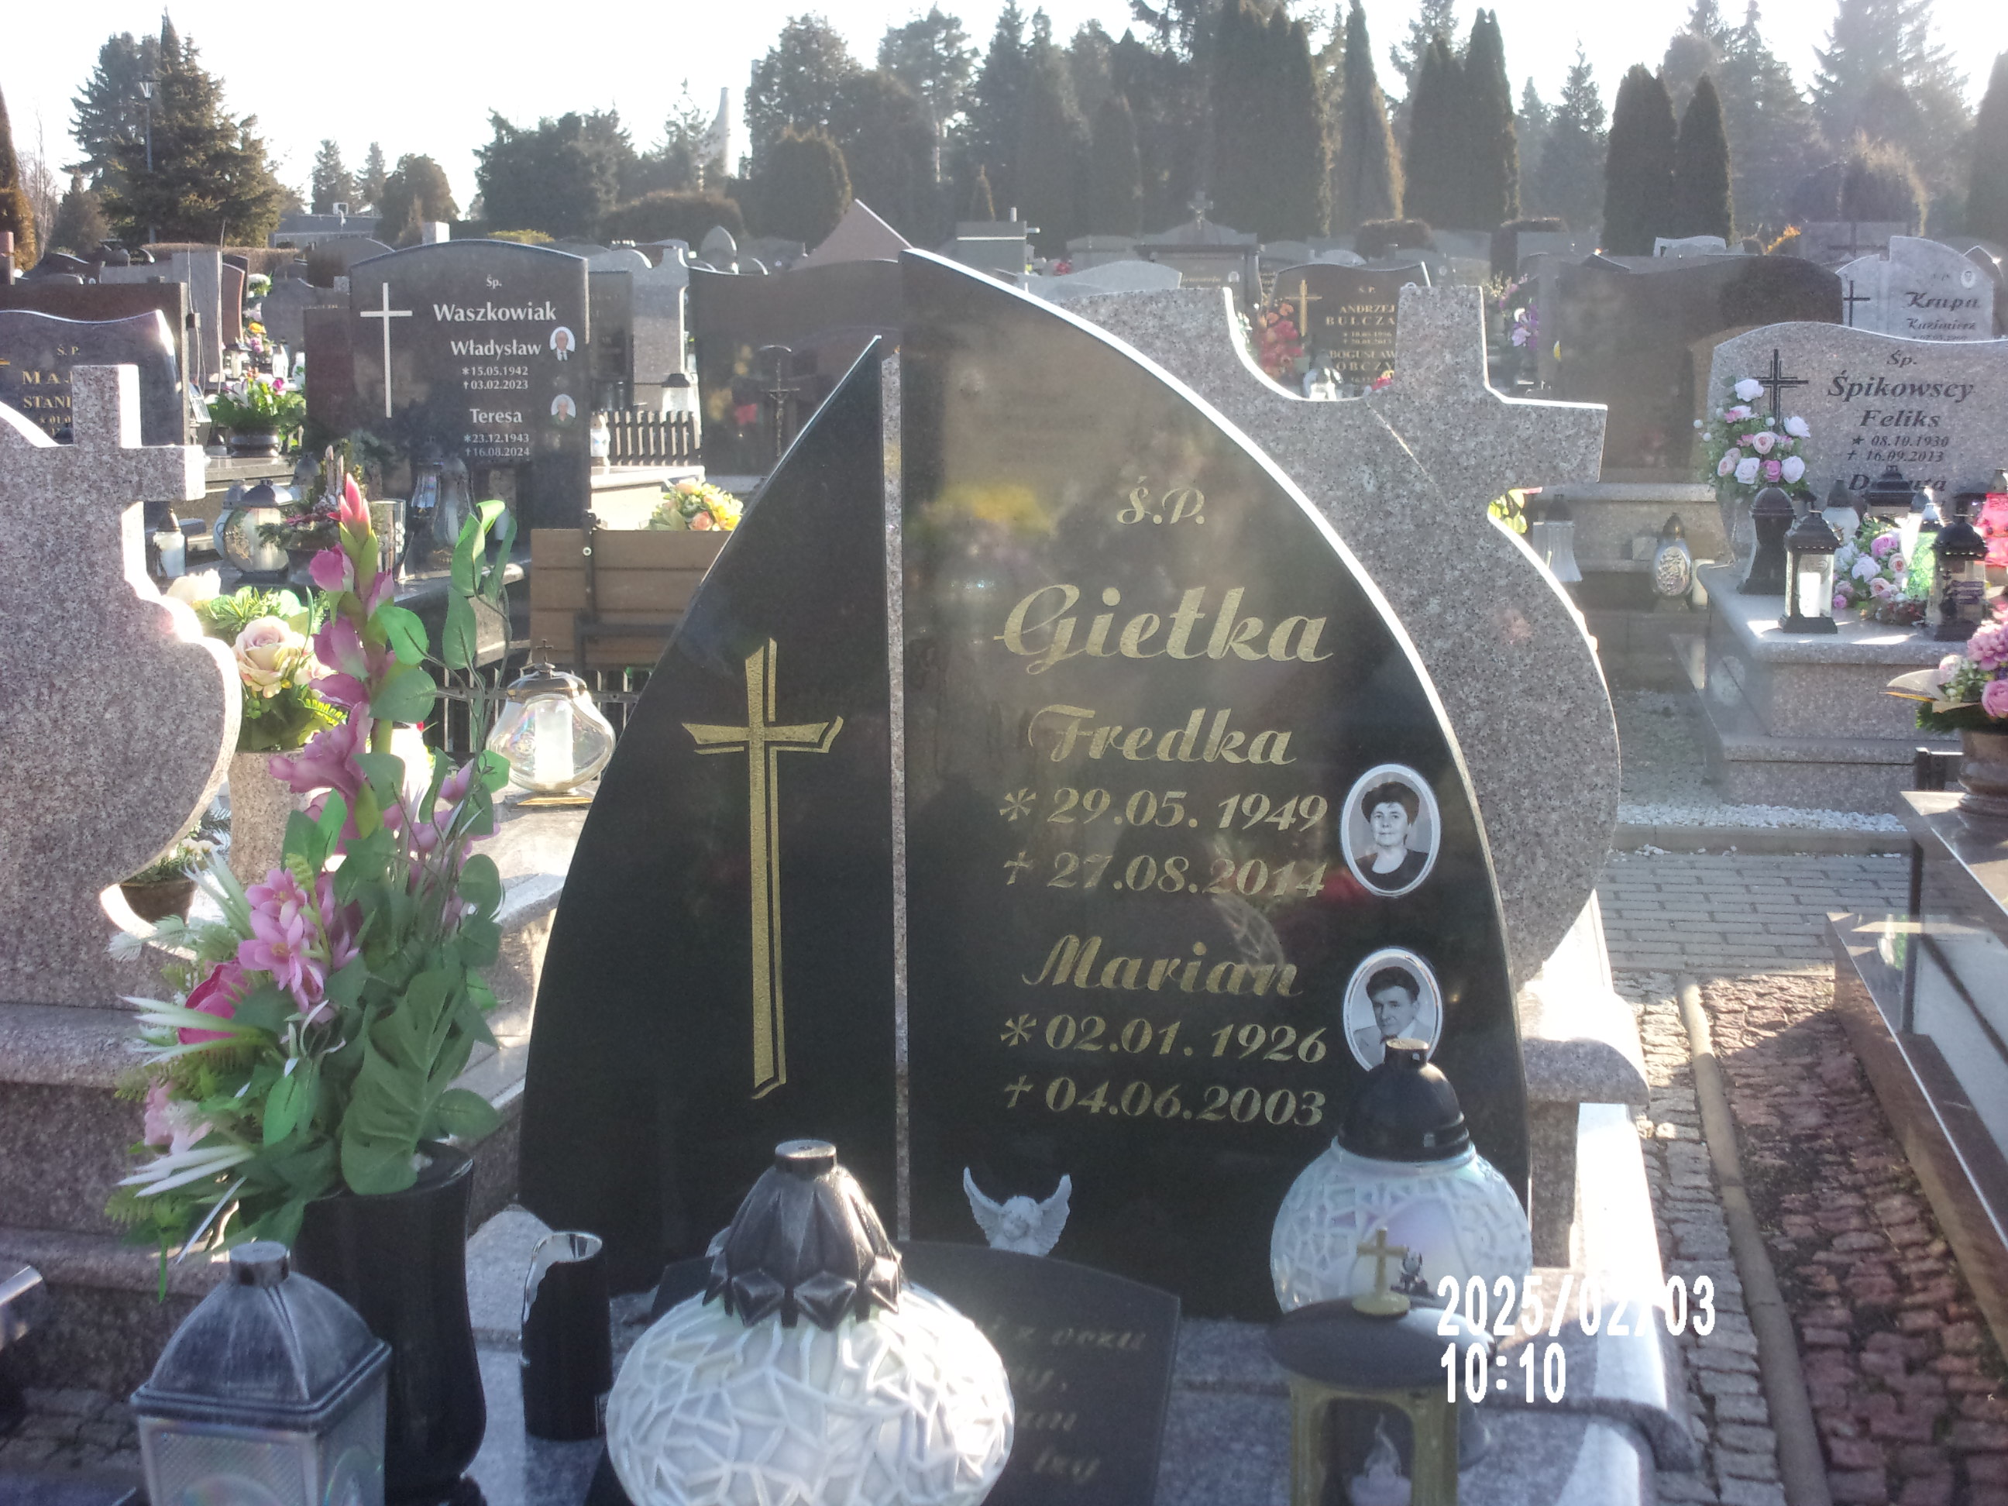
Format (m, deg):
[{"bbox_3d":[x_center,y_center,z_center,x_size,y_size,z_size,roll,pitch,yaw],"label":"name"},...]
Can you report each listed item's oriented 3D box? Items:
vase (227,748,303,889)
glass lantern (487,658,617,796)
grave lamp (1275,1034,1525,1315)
[{"bbox_3d":[-1.136,0.122,4.731,0.132,0.245,0.132,1,9,9],"label":"vase"},{"bbox_3d":[-0.833,-0.050,5.629,0.238,0.267,0.215,-2,9,-12],"label":"glass lantern"},{"bbox_3d":[0.338,0.417,2.593,0.222,0.348,0.222,0,9,0],"label":"grave lamp"}]

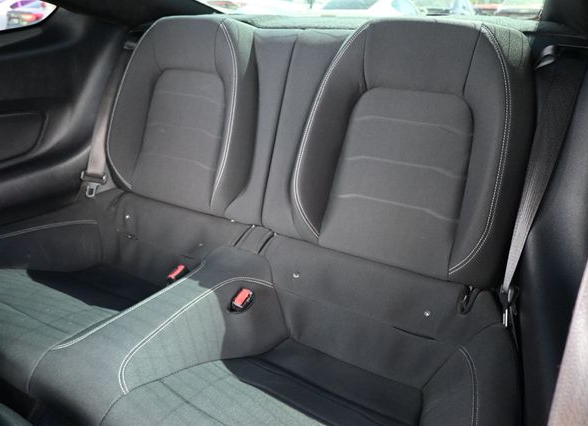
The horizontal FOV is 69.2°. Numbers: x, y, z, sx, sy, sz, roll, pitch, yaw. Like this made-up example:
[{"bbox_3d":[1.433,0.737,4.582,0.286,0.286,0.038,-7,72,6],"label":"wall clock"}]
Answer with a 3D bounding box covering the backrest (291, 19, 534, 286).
[{"bbox_3d":[0.232,-0.132,0.874,0.437,0.472,0.157,14,4,27],"label":"backrest"}]

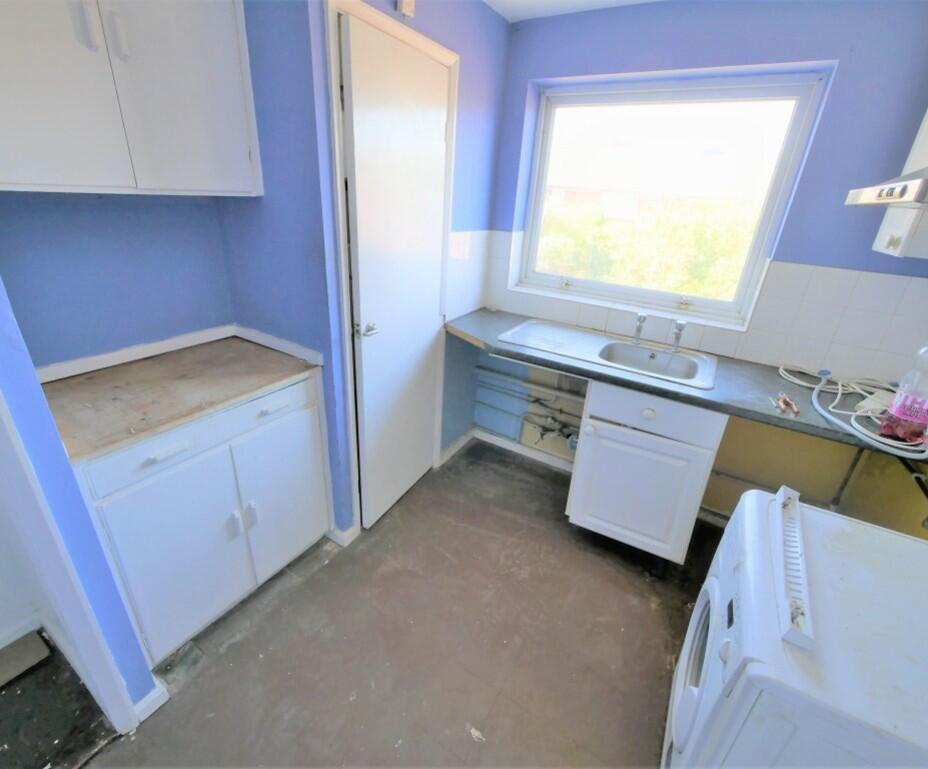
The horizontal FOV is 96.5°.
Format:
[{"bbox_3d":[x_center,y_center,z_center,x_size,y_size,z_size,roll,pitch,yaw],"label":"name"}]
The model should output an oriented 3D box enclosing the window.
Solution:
[{"bbox_3d":[0.876,-0.908,2.071,1.202,1.005,0.100,17,27,26],"label":"window"}]

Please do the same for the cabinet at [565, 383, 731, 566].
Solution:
[{"bbox_3d":[0.866,0.288,1.953,0.500,0.725,0.565,17,27,26],"label":"cabinet"}]

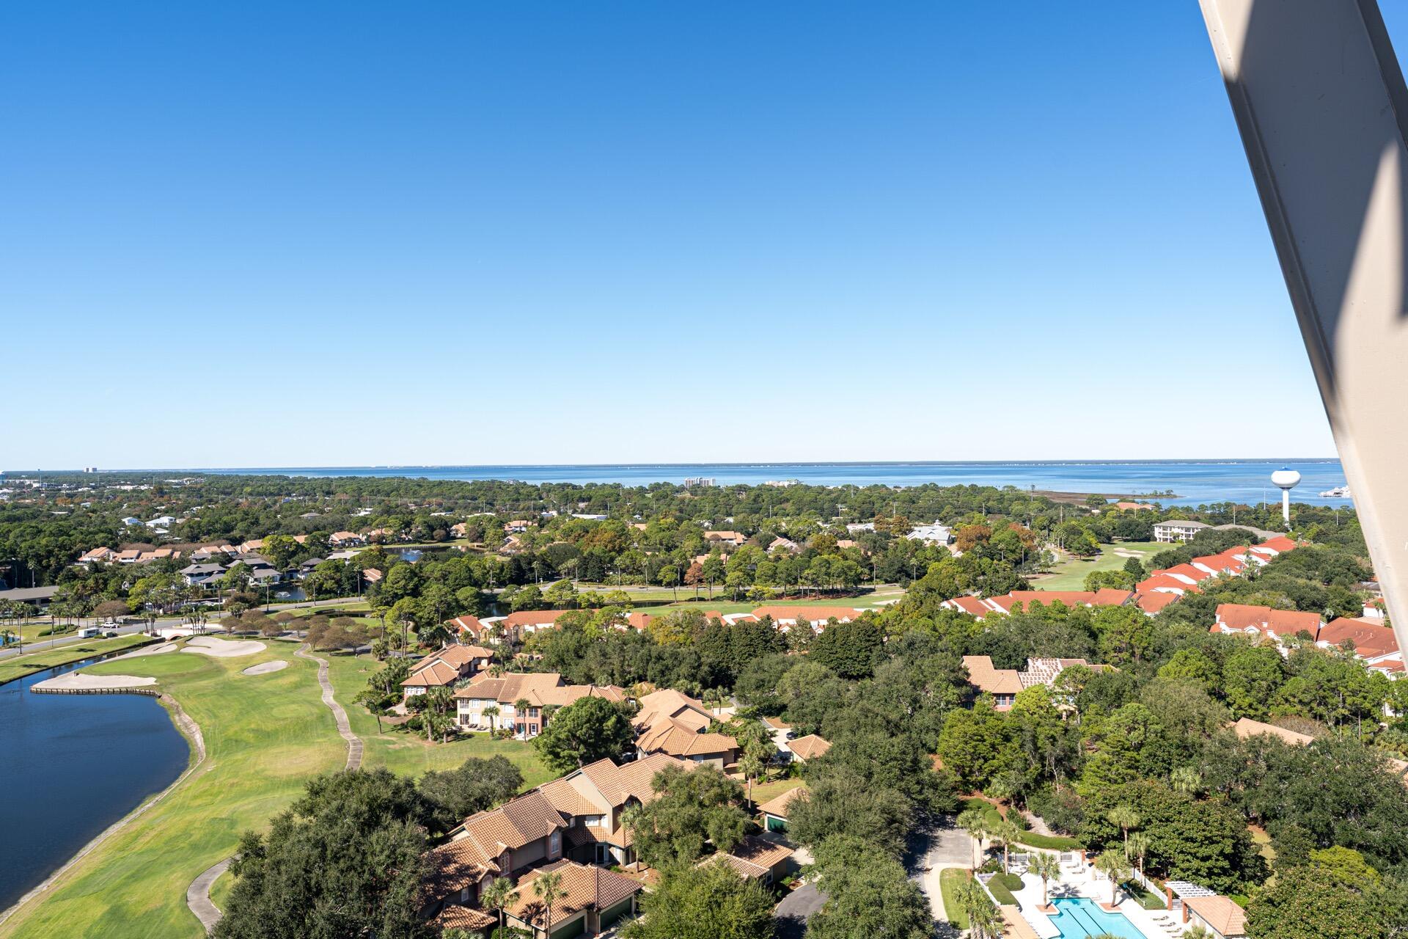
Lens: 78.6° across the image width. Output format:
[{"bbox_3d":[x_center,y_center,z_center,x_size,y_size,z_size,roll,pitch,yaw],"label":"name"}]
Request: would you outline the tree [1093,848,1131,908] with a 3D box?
[{"bbox_3d":[49.545,49.472,104.262,4.470,6.970,4.470,0,1,25],"label":"tree"}]

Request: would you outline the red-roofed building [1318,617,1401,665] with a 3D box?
[{"bbox_3d":[174.463,46.506,223.451,17.500,10.000,20.000,-1,1,-34],"label":"red-roofed building"}]

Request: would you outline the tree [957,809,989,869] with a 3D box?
[{"bbox_3d":[35.609,48.857,113.607,4.360,8.250,4.360,0,1,17],"label":"tree"}]

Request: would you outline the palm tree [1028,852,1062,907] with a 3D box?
[{"bbox_3d":[43.349,52.059,109.131,4.000,7.100,4.000,0,1,20],"label":"palm tree"}]

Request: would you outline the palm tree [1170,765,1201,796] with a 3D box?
[{"bbox_3d":[69.948,47.759,124.929,4.550,9.590,4.550,0,1,29],"label":"palm tree"}]

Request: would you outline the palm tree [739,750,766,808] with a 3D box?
[{"bbox_3d":[7.389,48.555,134.745,4.140,8.910,4.140,0,1,3],"label":"palm tree"}]

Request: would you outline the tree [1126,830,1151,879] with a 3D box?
[{"bbox_3d":[59.023,52.220,116.455,3.100,6.400,3.100,0,1,20],"label":"tree"}]

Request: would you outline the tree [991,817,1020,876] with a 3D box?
[{"bbox_3d":[38.969,49.027,110.870,3.900,7.910,3.900,0,1,19],"label":"tree"}]

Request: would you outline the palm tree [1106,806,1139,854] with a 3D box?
[{"bbox_3d":[55.256,48.453,113.087,4.270,8.720,4.270,0,1,26],"label":"palm tree"}]

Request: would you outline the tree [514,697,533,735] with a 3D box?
[{"bbox_3d":[-34.794,48.654,166.850,3.460,8.780,3.460,-1,1,-12],"label":"tree"}]

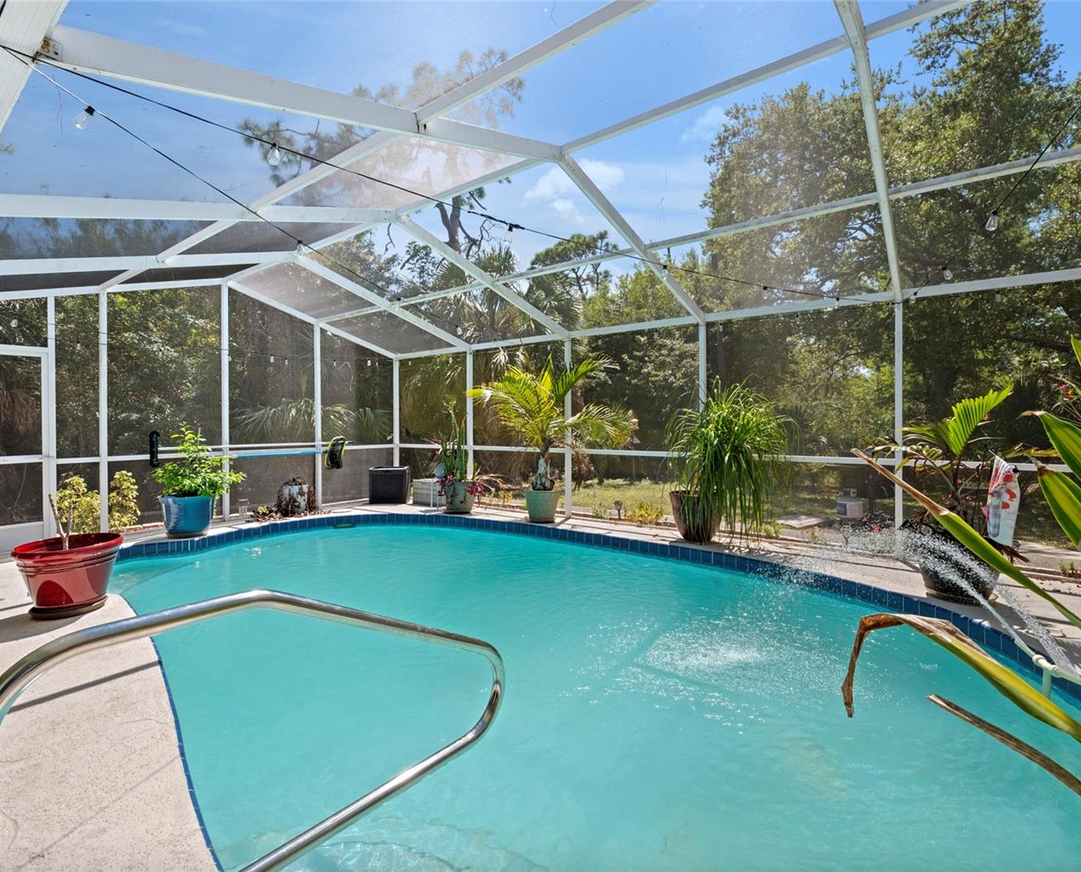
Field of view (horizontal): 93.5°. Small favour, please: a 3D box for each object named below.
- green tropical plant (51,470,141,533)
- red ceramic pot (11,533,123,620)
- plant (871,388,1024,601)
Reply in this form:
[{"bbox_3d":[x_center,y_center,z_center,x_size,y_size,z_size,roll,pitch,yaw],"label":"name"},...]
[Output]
[{"bbox_3d":[-5.290,0.772,6.098,0.620,0.740,0.800,1,1,36],"label":"green tropical plant"},{"bbox_3d":[-3.253,0.962,3.518,0.560,0.470,0.560,-1,2,-43],"label":"red ceramic pot"},{"bbox_3d":[2.990,0.405,3.809,0.900,1.570,0.850,1,2,38],"label":"plant"}]

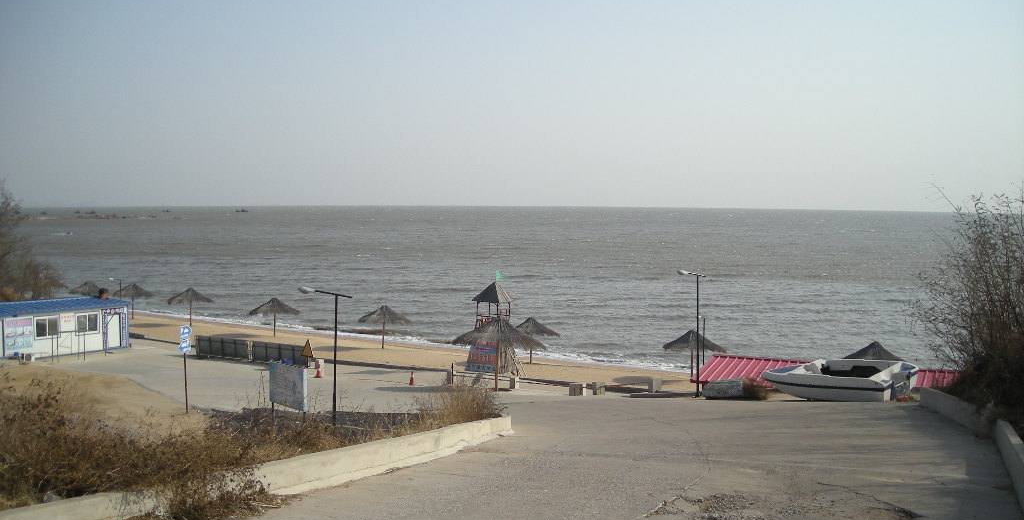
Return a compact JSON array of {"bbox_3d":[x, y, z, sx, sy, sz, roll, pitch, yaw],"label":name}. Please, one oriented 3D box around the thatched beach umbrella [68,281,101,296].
[{"bbox_3d":[-40.822,3.655,100.086,3.800,3.200,3.800,0,3,0],"label":"thatched beach umbrella"}]

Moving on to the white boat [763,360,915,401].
[{"bbox_3d":[11.000,4.170,36.000,5.300,0.950,2.050,3,4,45],"label":"white boat"}]

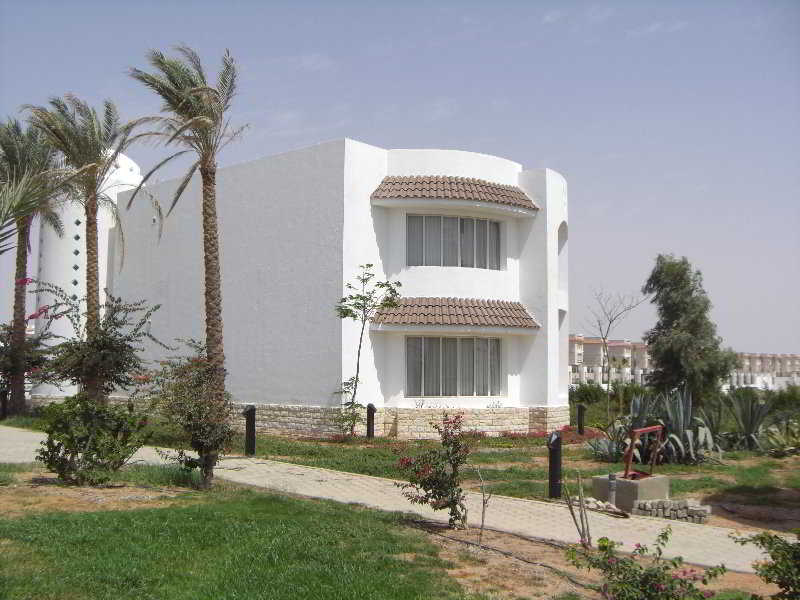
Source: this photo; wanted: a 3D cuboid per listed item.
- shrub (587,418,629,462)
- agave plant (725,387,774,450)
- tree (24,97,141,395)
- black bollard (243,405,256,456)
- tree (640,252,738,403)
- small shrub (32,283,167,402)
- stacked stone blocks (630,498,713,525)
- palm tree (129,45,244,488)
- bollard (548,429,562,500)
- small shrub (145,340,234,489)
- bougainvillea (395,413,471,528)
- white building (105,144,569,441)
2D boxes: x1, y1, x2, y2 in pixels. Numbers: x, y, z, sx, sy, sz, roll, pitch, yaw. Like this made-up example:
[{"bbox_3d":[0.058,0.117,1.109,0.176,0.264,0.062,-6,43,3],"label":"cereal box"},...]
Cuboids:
[{"bbox_3d":[4.411,2.946,18.694,0.933,0.933,0.933,0,-5,0],"label":"shrub"},{"bbox_3d":[8.610,2.943,21.686,1.219,1.537,1.219,0,-5,0],"label":"agave plant"},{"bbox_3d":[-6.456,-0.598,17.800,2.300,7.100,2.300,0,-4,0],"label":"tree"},{"bbox_3d":[-2.776,2.421,16.363,0.233,0.965,0.159,4,-6,-37],"label":"black bollard"},{"bbox_3d":[8.601,1.258,26.000,2.850,5.200,2.800,0,-4,0],"label":"tree"},{"bbox_3d":[-7.425,1.518,21.872,3.180,3.498,2.968,0,-5,0],"label":"small shrub"},{"bbox_3d":[3.040,2.345,9.830,0.790,0.195,0.320,-3,-6,33],"label":"stacked stone blocks"},{"bbox_3d":[-2.880,-0.468,11.900,1.600,5.950,1.700,0,-4,0],"label":"palm tree"},{"bbox_3d":[2.118,2.248,12.000,0.175,0.910,0.180,-3,-6,40],"label":"bollard"},{"bbox_3d":[-2.828,1.538,11.800,1.220,1.980,1.200,0,-4,0],"label":"small shrub"},{"bbox_3d":[0.348,1.825,9.400,0.820,1.230,0.800,0,-4,0],"label":"bougainvillea"},{"bbox_3d":[-1.975,0.147,29.447,14.300,8.050,9.400,-4,-6,44],"label":"white building"}]

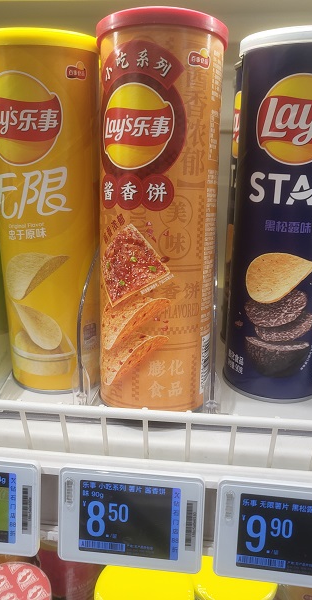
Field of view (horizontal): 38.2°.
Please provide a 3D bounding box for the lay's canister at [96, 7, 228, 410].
[{"bbox_3d":[0.001,-0.047,0.298,0.079,0.234,0.079,1,12,0],"label":"lay's canister"}]

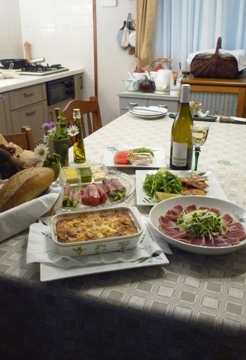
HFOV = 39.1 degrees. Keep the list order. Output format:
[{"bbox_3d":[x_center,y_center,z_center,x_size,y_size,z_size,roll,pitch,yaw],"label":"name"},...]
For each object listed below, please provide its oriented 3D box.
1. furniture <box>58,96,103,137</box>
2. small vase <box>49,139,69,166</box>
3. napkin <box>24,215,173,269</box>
[{"bbox_3d":[-0.055,-0.021,1.982,0.490,0.810,0.415,10,26,23],"label":"furniture"},{"bbox_3d":[-0.220,-0.099,1.267,0.062,0.100,0.062,8,25,19],"label":"small vase"},{"bbox_3d":[-0.067,0.136,0.830,0.315,0.045,0.205,-5,25,-13],"label":"napkin"}]

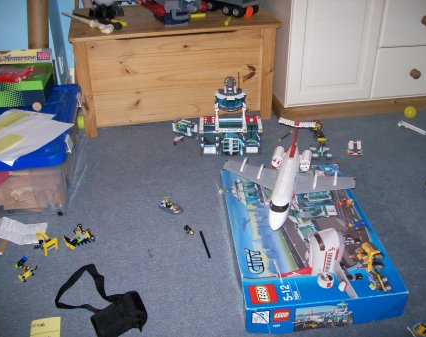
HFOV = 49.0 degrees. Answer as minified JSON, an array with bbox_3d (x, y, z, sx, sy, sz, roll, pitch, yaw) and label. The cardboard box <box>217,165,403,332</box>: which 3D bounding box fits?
[{"bbox_3d":[0.278,0.208,1.502,0.437,0.091,0.622,-4,35,-3],"label":"cardboard box"}]

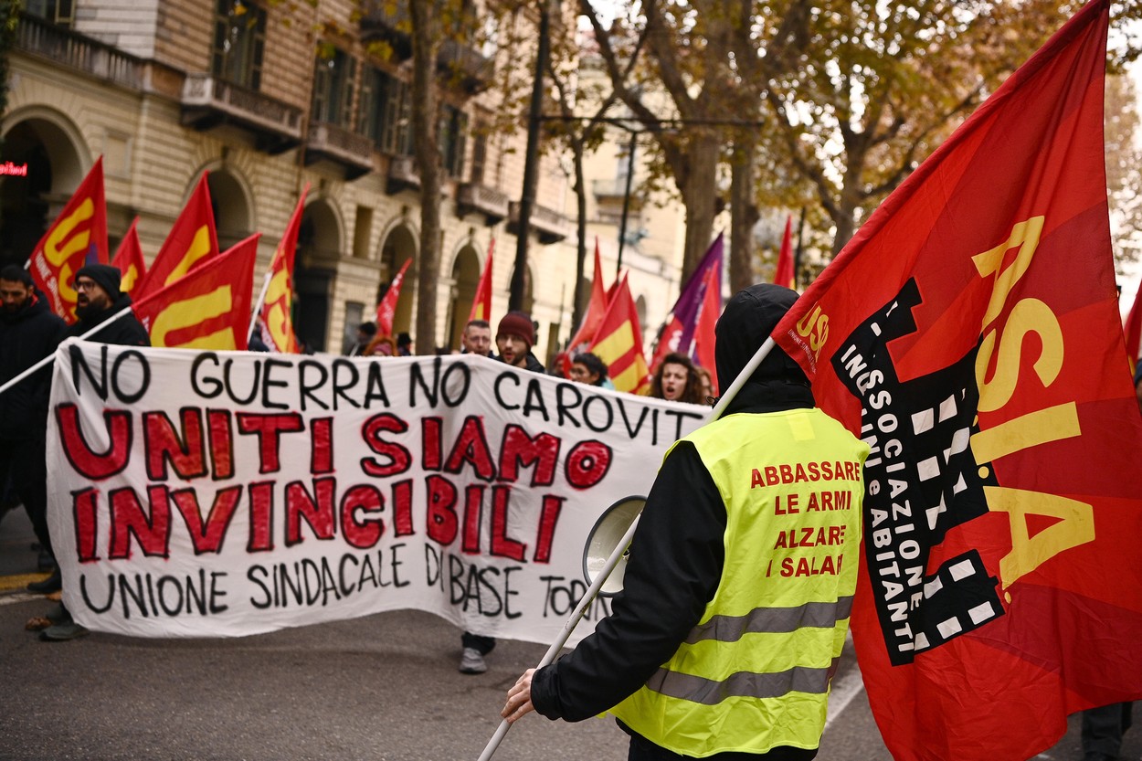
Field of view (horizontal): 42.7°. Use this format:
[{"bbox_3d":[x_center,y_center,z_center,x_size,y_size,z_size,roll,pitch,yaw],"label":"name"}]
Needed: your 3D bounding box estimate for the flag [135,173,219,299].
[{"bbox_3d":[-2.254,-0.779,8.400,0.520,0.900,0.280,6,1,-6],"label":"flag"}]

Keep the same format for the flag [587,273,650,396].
[{"bbox_3d":[0.271,-0.195,8.400,0.400,0.850,0.300,5,1,2],"label":"flag"}]

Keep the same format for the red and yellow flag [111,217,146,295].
[{"bbox_3d":[-2.922,-0.727,9.600,0.330,0.720,0.300,5,1,-17],"label":"red and yellow flag"}]

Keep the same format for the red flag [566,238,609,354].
[{"bbox_3d":[0.093,-0.462,9.000,0.320,0.840,0.300,5,1,0],"label":"red flag"}]

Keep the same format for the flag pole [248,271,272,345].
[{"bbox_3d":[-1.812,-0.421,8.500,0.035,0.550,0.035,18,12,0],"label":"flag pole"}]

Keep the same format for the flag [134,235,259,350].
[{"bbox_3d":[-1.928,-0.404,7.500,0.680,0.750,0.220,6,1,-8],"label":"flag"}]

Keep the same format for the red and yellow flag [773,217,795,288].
[{"bbox_3d":[1.768,-0.955,12.300,0.320,0.900,0.300,5,1,8],"label":"red and yellow flag"}]

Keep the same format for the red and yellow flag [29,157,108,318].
[{"bbox_3d":[-2.925,-0.777,8.500,0.480,1.030,0.330,4,1,-19],"label":"red and yellow flag"}]

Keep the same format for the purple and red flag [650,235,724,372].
[{"bbox_3d":[0.735,-0.449,9.200,0.500,0.950,0.300,6,1,6],"label":"purple and red flag"}]

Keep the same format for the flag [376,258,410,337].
[{"bbox_3d":[-1.469,-0.620,12.000,0.320,0.780,0.300,5,1,-7],"label":"flag"}]

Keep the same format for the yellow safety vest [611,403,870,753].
[{"bbox_3d":[0.349,0.412,3.020,0.470,0.670,0.300,5,1,-33],"label":"yellow safety vest"}]

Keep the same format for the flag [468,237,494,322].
[{"bbox_3d":[-0.582,-0.515,9.300,0.240,0.800,0.320,5,1,-4],"label":"flag"}]

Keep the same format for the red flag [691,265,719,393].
[{"bbox_3d":[0.828,-0.301,8.900,0.260,0.860,0.160,5,1,11],"label":"red flag"}]

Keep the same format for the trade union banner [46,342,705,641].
[{"bbox_3d":[-0.822,0.548,7.000,3.300,1.380,0.400,3,1,-5],"label":"trade union banner"}]

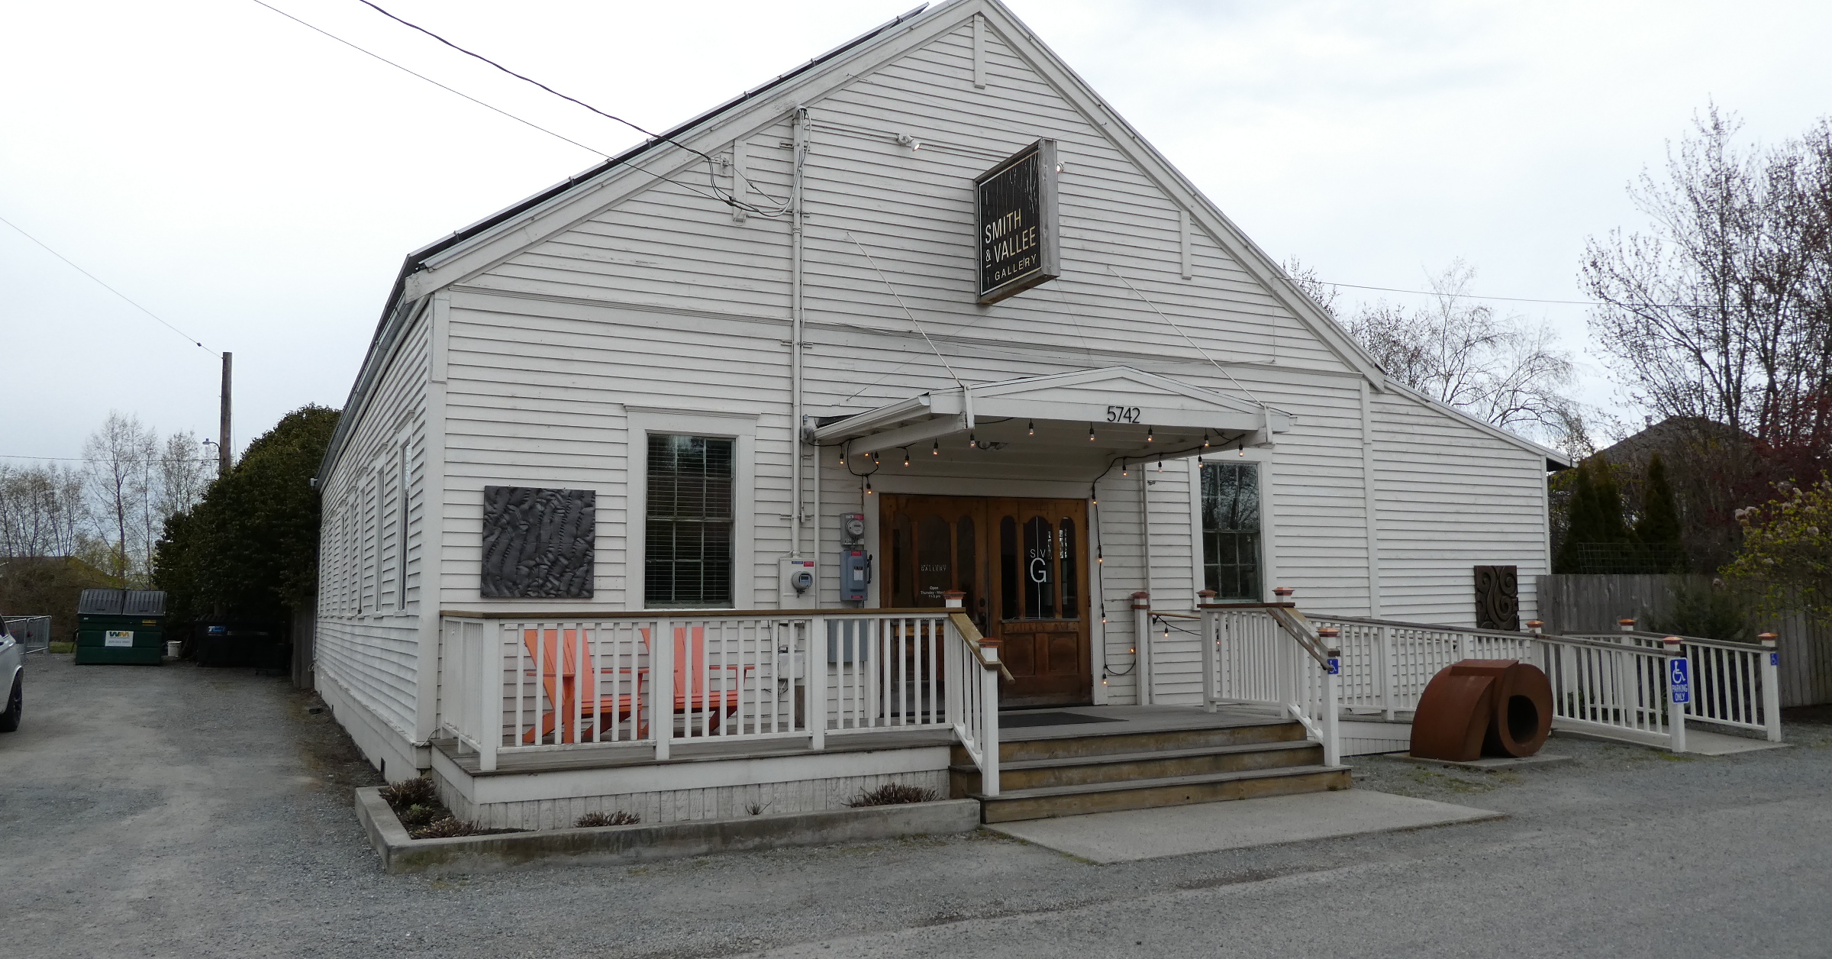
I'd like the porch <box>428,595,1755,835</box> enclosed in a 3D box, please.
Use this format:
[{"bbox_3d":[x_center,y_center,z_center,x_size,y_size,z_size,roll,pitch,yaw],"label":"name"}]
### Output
[{"bbox_3d":[3.069,1.989,12.301,14.352,1.665,2.852,2,-6,-27],"label":"porch"}]

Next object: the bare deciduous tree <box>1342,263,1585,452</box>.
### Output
[{"bbox_3d":[14.685,-0.576,33.466,5.900,10.664,5.900,2,-6,-27],"label":"bare deciduous tree"}]

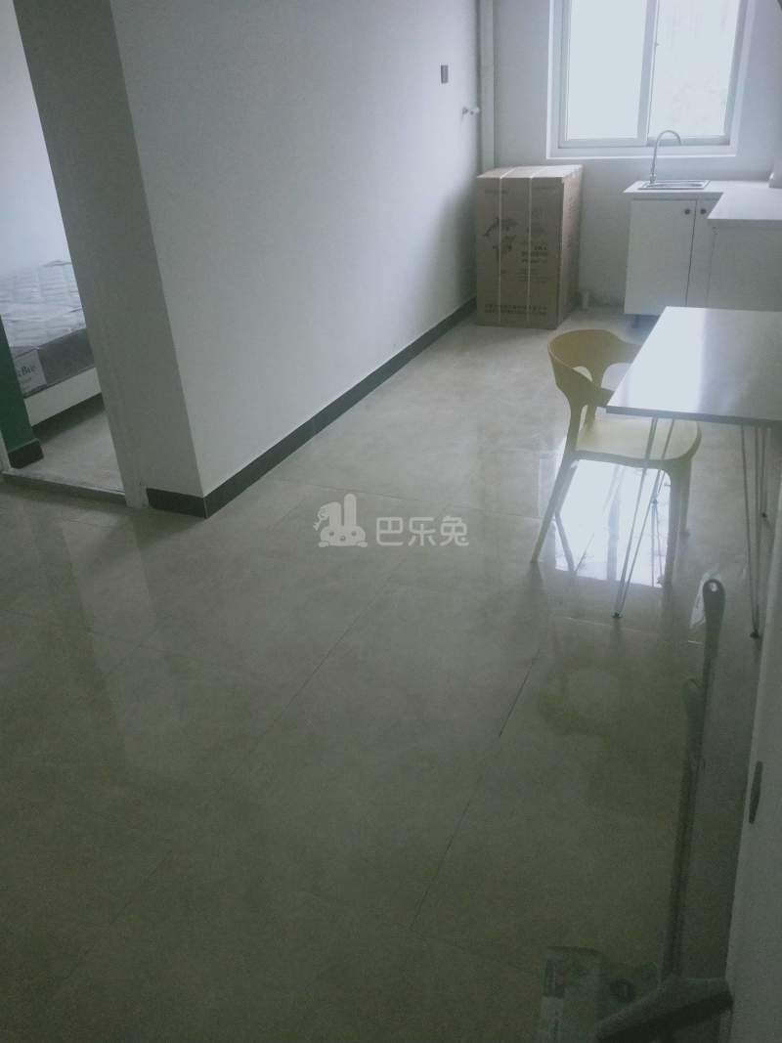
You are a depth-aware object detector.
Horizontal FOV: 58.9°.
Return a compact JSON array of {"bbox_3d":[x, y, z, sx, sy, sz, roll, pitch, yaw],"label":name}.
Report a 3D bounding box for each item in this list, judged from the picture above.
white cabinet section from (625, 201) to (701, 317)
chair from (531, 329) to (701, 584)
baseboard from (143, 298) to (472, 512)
[{"bbox_3d":[1.957,-1.927,4.982,0.418,0.763,0.562,10,32,23],"label":"white cabinet section"},{"bbox_3d":[0.810,-0.238,2.454,0.559,0.778,0.439,10,32,23],"label":"chair"},{"bbox_3d":[-0.144,-0.898,4.136,0.296,0.103,3.558,10,31,22],"label":"baseboard"}]

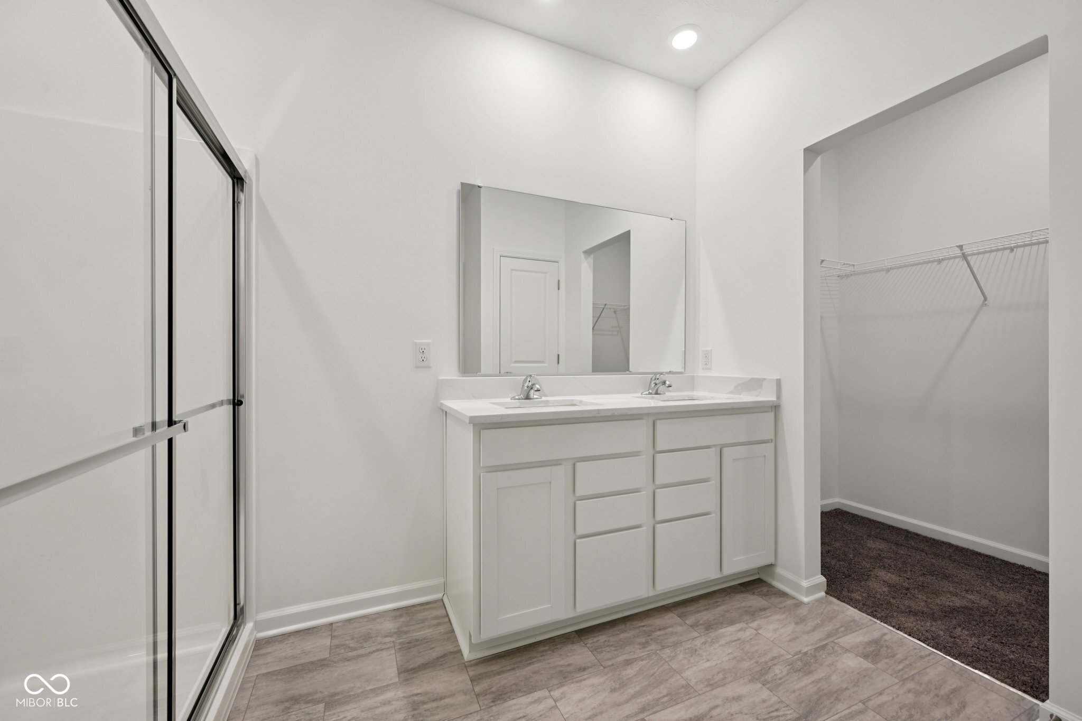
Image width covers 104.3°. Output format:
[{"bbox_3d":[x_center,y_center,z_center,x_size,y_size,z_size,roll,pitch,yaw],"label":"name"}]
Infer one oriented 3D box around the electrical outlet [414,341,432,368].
[{"bbox_3d":[-0.538,-0.028,1.924,0.077,0.122,0.010,0,0,-23],"label":"electrical outlet"}]

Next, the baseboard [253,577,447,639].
[{"bbox_3d":[-0.788,1.057,1.806,0.734,0.088,0.025,0,0,-23],"label":"baseboard"}]

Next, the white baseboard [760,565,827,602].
[{"bbox_3d":[1.226,1.062,2.053,0.157,0.088,0.245,0,0,-23],"label":"white baseboard"}]

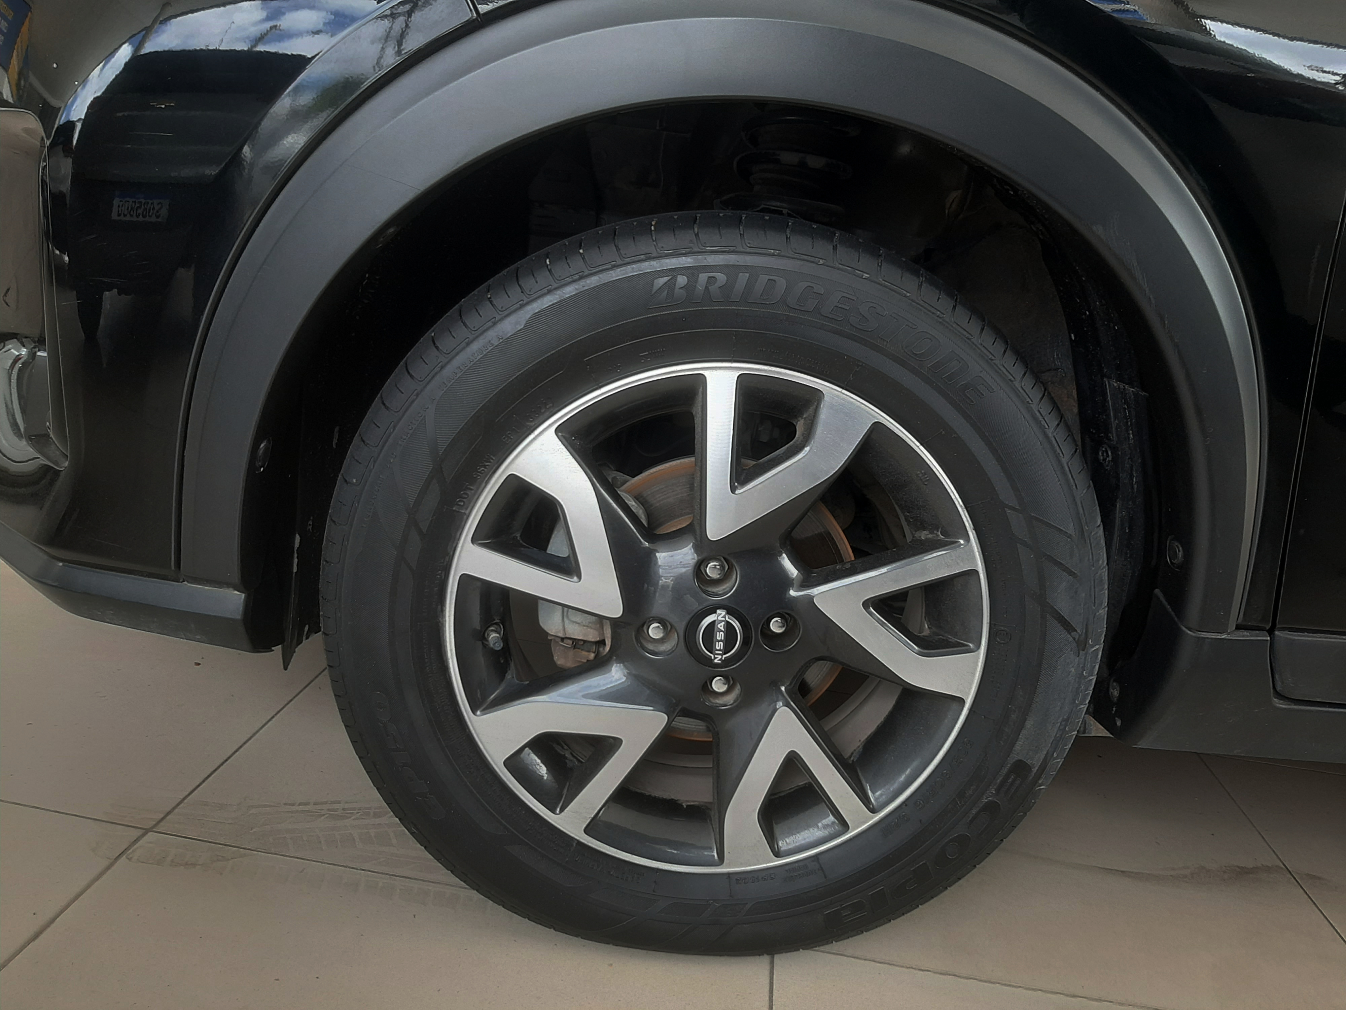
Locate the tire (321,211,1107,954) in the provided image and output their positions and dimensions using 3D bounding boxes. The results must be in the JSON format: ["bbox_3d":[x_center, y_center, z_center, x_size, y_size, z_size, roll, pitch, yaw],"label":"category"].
[{"bbox_3d":[0.035,0.081,0.943,0.652,0.650,0.208,6,15,-3],"label":"tire"}]

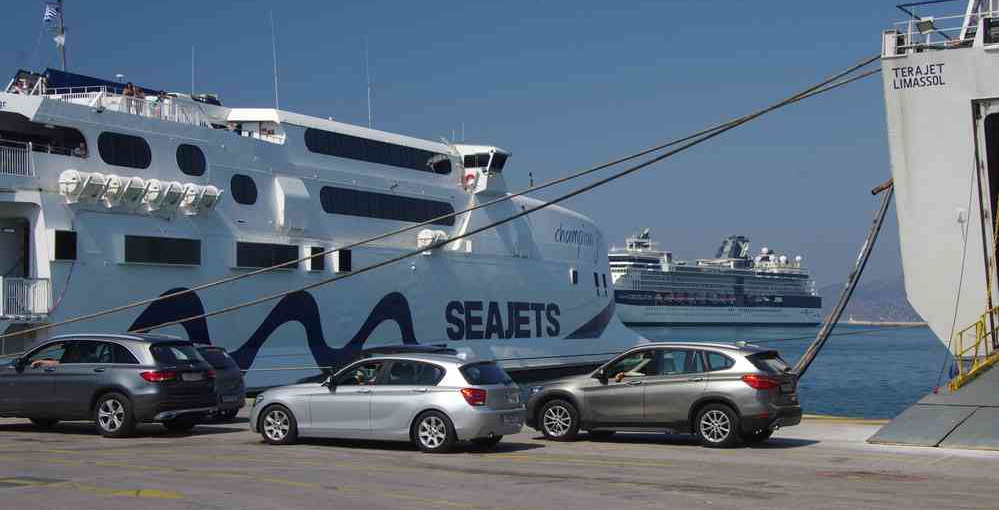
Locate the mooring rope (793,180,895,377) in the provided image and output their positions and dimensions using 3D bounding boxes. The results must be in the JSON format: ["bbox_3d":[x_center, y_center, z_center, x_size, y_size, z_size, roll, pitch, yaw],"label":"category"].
[{"bbox_3d":[7.353,0.639,34.448,0.350,0.550,7.510,-1,36,36],"label":"mooring rope"}]

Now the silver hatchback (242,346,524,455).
[{"bbox_3d":[-1.784,2.256,25.094,4.324,1.425,1.790,-1,-3,25],"label":"silver hatchback"}]

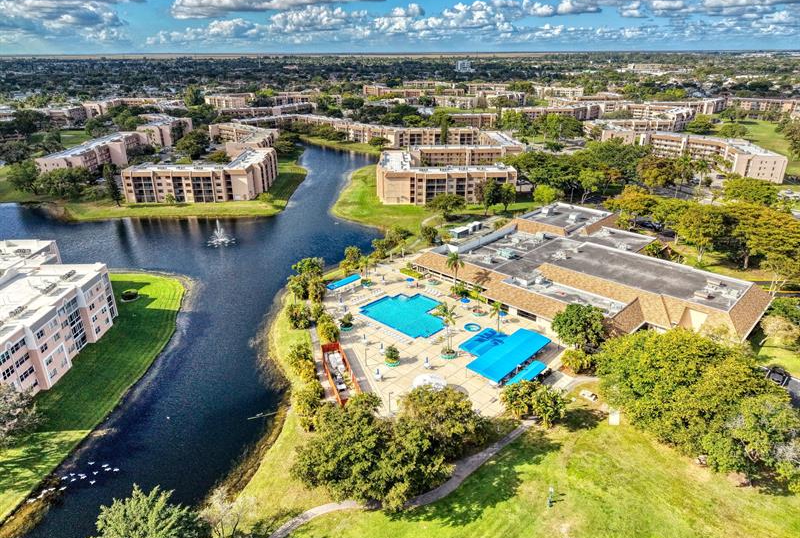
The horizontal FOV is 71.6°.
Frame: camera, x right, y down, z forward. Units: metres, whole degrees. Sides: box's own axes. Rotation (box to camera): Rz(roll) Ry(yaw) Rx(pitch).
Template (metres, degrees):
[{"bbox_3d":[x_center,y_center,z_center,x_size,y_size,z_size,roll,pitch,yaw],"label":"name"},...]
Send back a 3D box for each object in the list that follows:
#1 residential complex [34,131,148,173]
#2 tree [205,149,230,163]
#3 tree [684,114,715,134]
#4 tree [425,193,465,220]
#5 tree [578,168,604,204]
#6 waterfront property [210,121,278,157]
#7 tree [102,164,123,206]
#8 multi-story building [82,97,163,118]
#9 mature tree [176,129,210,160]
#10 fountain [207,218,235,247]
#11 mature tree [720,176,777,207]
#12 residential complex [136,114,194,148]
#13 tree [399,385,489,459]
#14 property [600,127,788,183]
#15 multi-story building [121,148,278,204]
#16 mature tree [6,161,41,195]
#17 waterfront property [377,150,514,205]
[{"bbox_3d":[-153.797,-59.044,288.102,21.500,12.400,89.000,-2,22,-5],"label":"residential complex"},{"bbox_3d":[-91.265,-55.687,277.396,13.002,7.358,12.612,-7,23,-17],"label":"tree"},{"bbox_3d":[216.980,-104.546,399.883,18.000,11.800,18.000,0,21,0],"label":"tree"},{"bbox_3d":[14.894,-20.789,185.660,13.388,8.425,12.986,1,22,4],"label":"tree"},{"bbox_3d":[69.960,-30.135,202.648,9.499,12.724,9.214,7,23,18],"label":"tree"},{"bbox_3d":[-89.877,-75.104,328.117,35.000,12.400,93.000,-9,23,-22],"label":"waterfront property"},{"bbox_3d":[-110.965,-32.660,214.747,4.800,16.600,4.800,0,21,0],"label":"tree"},{"bbox_3d":[-268.792,-157.671,540.292,53.000,12.400,62.000,-1,21,-3],"label":"multi-story building"},{"bbox_3d":[-108.197,-64.795,290.637,17.814,14.796,17.280,-8,23,-19],"label":"mature tree"},{"bbox_3d":[-54.100,-11.184,166.361,8.800,6.700,8.800,-7,23,-17],"label":"fountain"},{"bbox_3d":[136.349,-30.543,216.603,18.500,9.000,18.500,0,21,0],"label":"mature tree"},{"bbox_3d":[-164.993,-98.156,387.675,34.500,12.400,83.000,-9,23,-21],"label":"residential complex"},{"bbox_3d":[5.821,22.734,81.586,12.440,9.780,12.070,0,22,0],"label":"tree"},{"bbox_3d":[154.054,-59.295,284.828,44.820,11.800,101.380,-10,24,-24],"label":"property"},{"bbox_3d":[-79.552,-40.111,231.742,48.500,11.700,52.500,0,21,0],"label":"multi-story building"},{"bbox_3d":[-151.442,-36.825,223.120,13.676,12.742,13.266,-14,26,-32],"label":"mature tree"},{"bbox_3d":[17.374,-39.739,236.555,54.190,12.200,49.010,-1,22,-2],"label":"waterfront property"}]

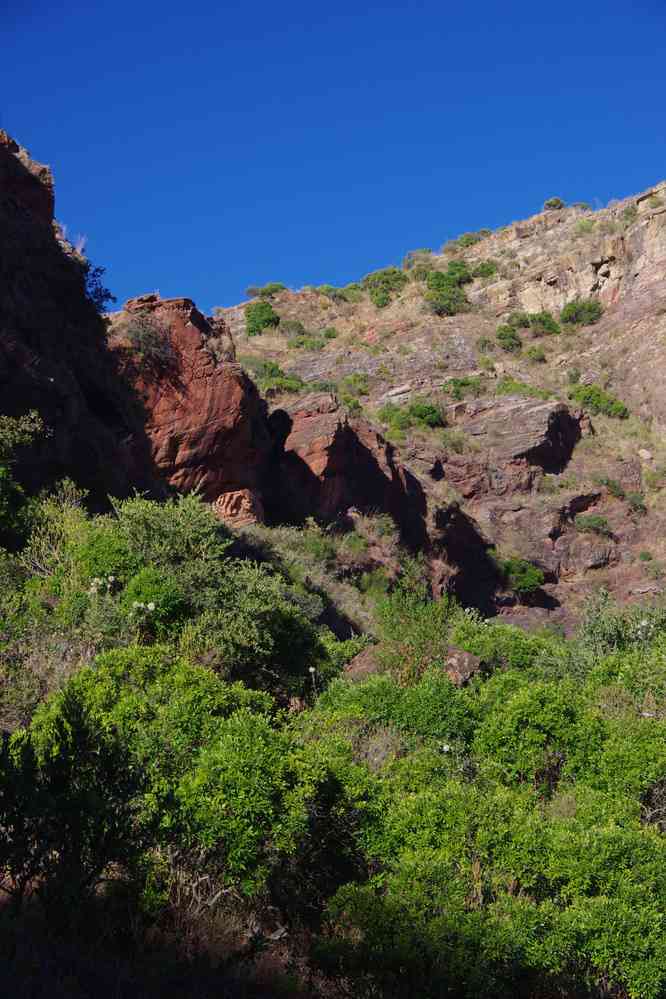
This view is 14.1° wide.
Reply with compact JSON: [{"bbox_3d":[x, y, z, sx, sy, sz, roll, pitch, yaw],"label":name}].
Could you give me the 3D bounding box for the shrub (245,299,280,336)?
[{"bbox_3d":[-2.881,-7.438,110.000,1.471,1.506,1.251,0,-8,0],"label":"shrub"}]

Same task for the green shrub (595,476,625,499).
[{"bbox_3d":[14.382,-0.624,140.000,1.560,1.110,1.330,0,-8,0],"label":"green shrub"}]

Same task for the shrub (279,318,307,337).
[{"bbox_3d":[-1.896,-8.052,126.000,1.271,0.817,1.144,0,-8,0],"label":"shrub"}]

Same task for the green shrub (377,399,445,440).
[{"bbox_3d":[2.678,-2.799,93.000,2.350,1.341,1.645,0,-8,0],"label":"green shrub"}]

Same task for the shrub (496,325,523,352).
[{"bbox_3d":[8.132,-7.417,124.000,1.162,1.251,1.162,0,-8,0],"label":"shrub"}]

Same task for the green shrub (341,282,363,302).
[{"bbox_3d":[0.964,-10.229,133.000,1.150,0.959,1.035,0,-8,0],"label":"green shrub"}]

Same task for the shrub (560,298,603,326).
[{"bbox_3d":[10.341,-7.782,112.000,1.748,1.130,1.243,0,-8,0],"label":"shrub"}]

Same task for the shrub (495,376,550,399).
[{"bbox_3d":[8.238,-4.869,117.000,2.193,0.928,1.316,0,-8,0],"label":"shrub"}]

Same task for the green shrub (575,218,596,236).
[{"bbox_3d":[11.539,-12.430,123.000,1.005,0.798,0.855,0,-8,0],"label":"green shrub"}]

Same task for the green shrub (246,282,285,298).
[{"bbox_3d":[-2.884,-8.930,115.000,1.795,0.663,1.256,0,-8,0],"label":"green shrub"}]

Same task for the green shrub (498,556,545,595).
[{"bbox_3d":[8.404,3.388,120.000,2.050,1.640,1.740,0,-8,0],"label":"green shrub"}]

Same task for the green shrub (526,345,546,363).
[{"bbox_3d":[7.939,-5.696,105.000,0.780,0.681,0.663,0,-8,0],"label":"green shrub"}]

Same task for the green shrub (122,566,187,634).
[{"bbox_3d":[-2.984,1.705,45.000,1.103,1.135,0.993,0,-8,0],"label":"green shrub"}]

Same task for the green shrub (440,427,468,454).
[{"bbox_3d":[6.402,-3.188,143.000,1.590,1.340,1.350,0,-8,0],"label":"green shrub"}]

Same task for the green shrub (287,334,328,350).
[{"bbox_3d":[-1.693,-10.033,172.000,2.560,0.990,2.170,0,-8,0],"label":"green shrub"}]

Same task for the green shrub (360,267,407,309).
[{"bbox_3d":[2.526,-10.397,132.000,2.283,1.998,1.941,0,-8,0],"label":"green shrub"}]

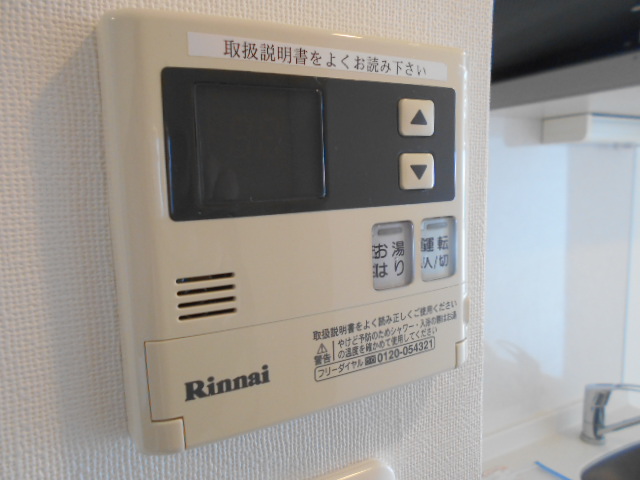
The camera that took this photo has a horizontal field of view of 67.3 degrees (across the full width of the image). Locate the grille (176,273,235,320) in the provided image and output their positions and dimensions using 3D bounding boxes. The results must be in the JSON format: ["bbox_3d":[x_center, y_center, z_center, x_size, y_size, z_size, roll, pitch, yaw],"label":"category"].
[{"bbox_3d":[-0.033,0.016,0.139,0.017,0.012,0.004,-6,10,-29],"label":"grille"}]

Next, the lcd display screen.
[{"bbox_3d":[-0.017,-0.028,0.142,0.040,0.034,0.005,-6,10,-29],"label":"lcd display screen"}]

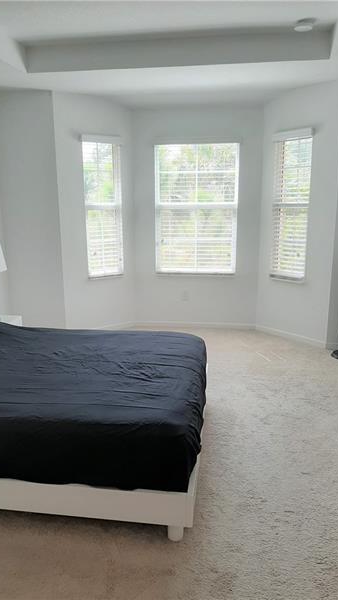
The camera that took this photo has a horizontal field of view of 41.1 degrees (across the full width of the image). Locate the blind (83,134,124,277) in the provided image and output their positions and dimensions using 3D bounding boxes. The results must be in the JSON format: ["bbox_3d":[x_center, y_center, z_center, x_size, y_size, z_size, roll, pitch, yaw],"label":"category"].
[{"bbox_3d":[-0.706,-0.983,4.918,0.469,1.475,0.070,-10,15,-37],"label":"blind"}]

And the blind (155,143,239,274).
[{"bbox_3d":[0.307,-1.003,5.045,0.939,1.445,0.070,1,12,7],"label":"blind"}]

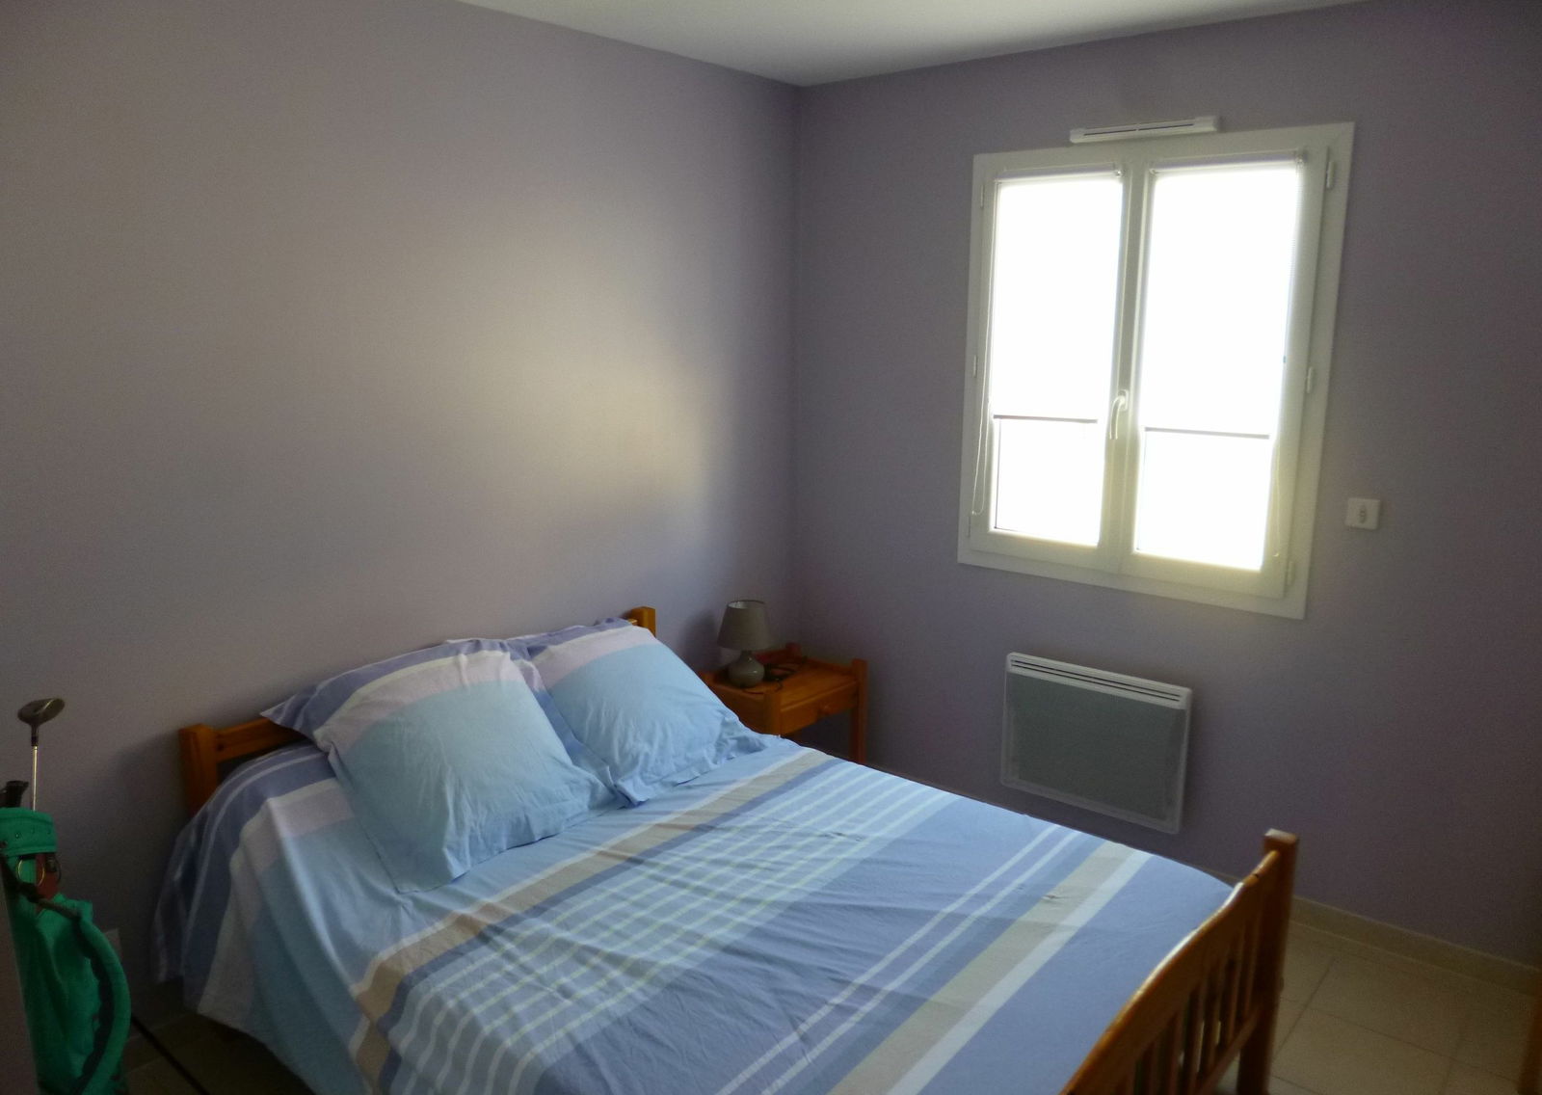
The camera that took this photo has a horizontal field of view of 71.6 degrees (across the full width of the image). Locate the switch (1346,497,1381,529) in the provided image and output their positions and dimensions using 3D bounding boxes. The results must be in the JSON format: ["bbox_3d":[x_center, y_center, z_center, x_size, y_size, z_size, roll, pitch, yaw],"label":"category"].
[{"bbox_3d":[1.579,-0.088,2.853,0.080,0.082,0.013,10,16,37],"label":"switch"}]

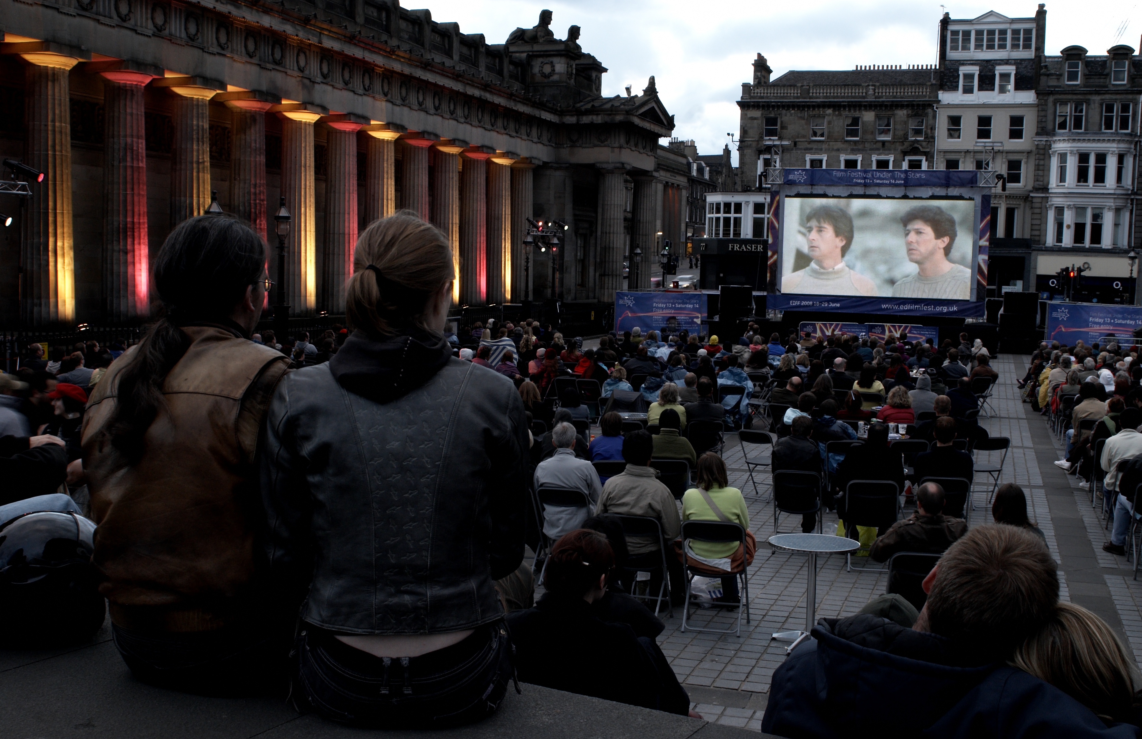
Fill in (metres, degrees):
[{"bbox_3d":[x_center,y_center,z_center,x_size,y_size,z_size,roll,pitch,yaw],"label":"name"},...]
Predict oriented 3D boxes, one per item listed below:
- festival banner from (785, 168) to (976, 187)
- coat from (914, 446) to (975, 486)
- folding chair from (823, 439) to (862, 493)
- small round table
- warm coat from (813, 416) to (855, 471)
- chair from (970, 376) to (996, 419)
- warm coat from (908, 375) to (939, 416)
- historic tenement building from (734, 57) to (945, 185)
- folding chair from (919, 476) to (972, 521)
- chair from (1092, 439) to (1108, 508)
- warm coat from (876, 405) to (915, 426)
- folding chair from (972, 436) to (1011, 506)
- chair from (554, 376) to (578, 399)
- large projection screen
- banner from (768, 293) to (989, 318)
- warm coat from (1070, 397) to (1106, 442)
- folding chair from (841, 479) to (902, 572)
[{"bbox_3d":[12.637,-7.838,50.700,7.716,0.680,0.150,3,4,14],"label":"festival banner"},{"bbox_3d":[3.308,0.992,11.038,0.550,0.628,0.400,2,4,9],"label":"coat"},{"bbox_3d":[2.995,1.148,13.581,0.459,0.802,0.460,2,4,8],"label":"folding chair"},{"bbox_3d":[1.619,1.518,8.320,0.615,0.715,0.615,1,4,0],"label":"small round table"},{"bbox_3d":[2.913,0.796,13.686,0.500,0.640,0.380,2,4,10],"label":"warm coat"},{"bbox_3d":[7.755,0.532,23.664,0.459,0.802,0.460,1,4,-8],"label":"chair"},{"bbox_3d":[4.874,0.435,17.065,0.480,0.740,0.340,2,4,12],"label":"warm coat"},{"bbox_3d":[25.425,-16.394,116.224,17.443,23.957,14.000,3,5,19],"label":"historic tenement building"},{"bbox_3d":[3.334,1.324,11.138,0.460,0.790,0.460,2,4,12],"label":"folding chair"},{"bbox_3d":[6.249,1.175,14.264,0.460,0.790,0.460,3,4,21],"label":"chair"},{"bbox_3d":[4.056,0.734,15.521,0.520,0.600,0.380,3,4,14],"label":"warm coat"},{"bbox_3d":[4.660,1.151,14.035,0.460,0.790,0.460,1,4,-12],"label":"folding chair"},{"bbox_3d":[-0.032,0.506,21.452,0.460,0.790,0.460,3,4,20],"label":"chair"},{"bbox_3d":[12.601,-4.976,51.000,7.679,4.042,0.300,3,4,14],"label":"large projection screen"},{"bbox_3d":[11.539,-2.402,46.938,8.040,0.640,0.100,2,4,11],"label":"banner"},{"bbox_3d":[6.933,0.696,16.623,0.540,0.640,0.420,3,4,14],"label":"warm coat"},{"bbox_3d":[2.662,1.359,11.092,0.460,0.790,0.450,2,4,5],"label":"folding chair"}]

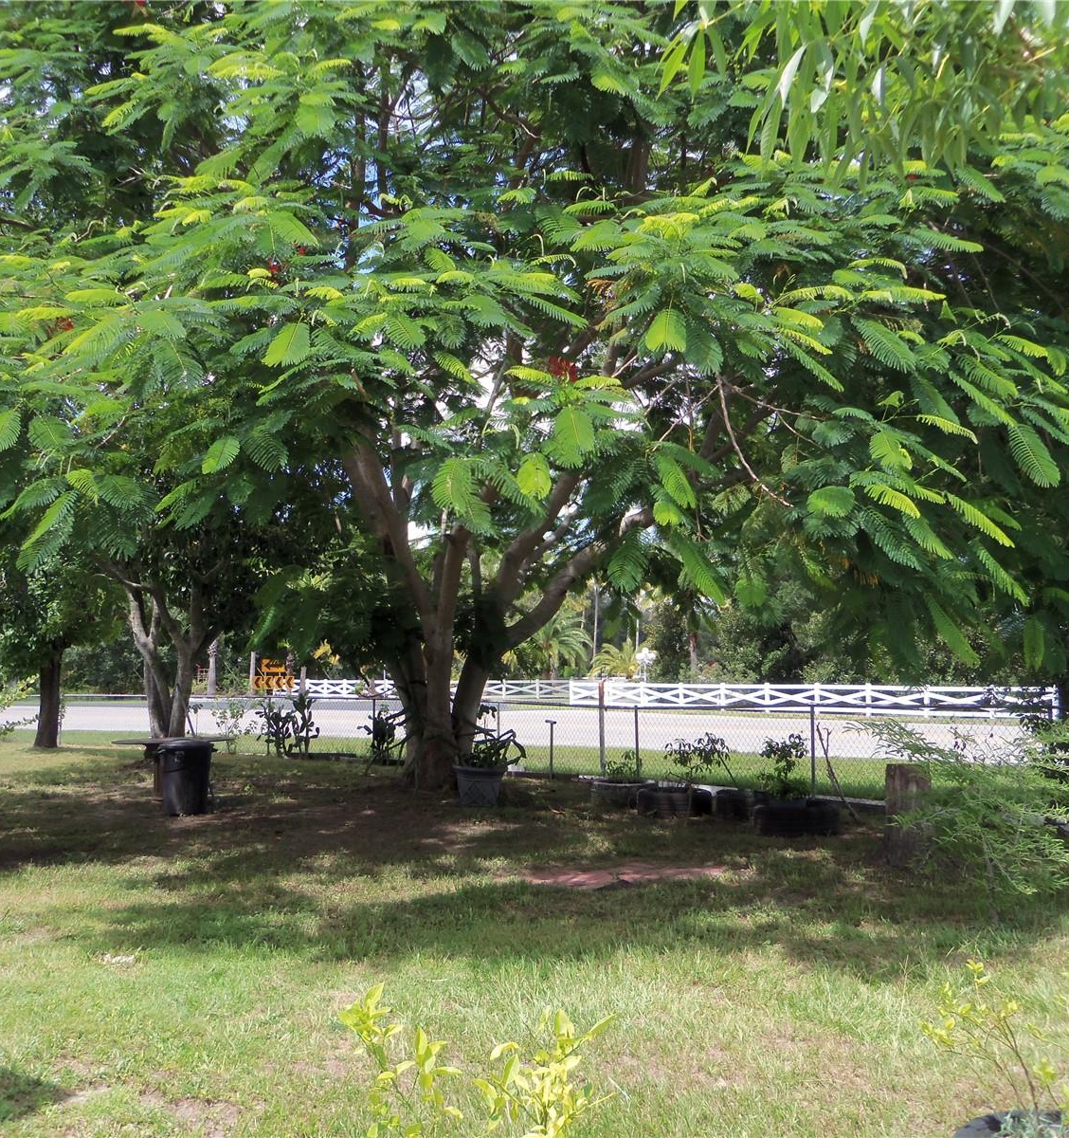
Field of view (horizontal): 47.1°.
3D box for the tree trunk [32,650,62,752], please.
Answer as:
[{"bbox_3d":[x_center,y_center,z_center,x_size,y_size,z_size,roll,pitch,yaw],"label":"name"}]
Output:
[{"bbox_3d":[-10.440,2.807,26.300,0.580,2.120,0.520,2,-6,-22],"label":"tree trunk"}]

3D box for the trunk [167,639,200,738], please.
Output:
[{"bbox_3d":[-6.185,2.305,21.600,0.500,2.040,0.420,1,-5,-16],"label":"trunk"}]

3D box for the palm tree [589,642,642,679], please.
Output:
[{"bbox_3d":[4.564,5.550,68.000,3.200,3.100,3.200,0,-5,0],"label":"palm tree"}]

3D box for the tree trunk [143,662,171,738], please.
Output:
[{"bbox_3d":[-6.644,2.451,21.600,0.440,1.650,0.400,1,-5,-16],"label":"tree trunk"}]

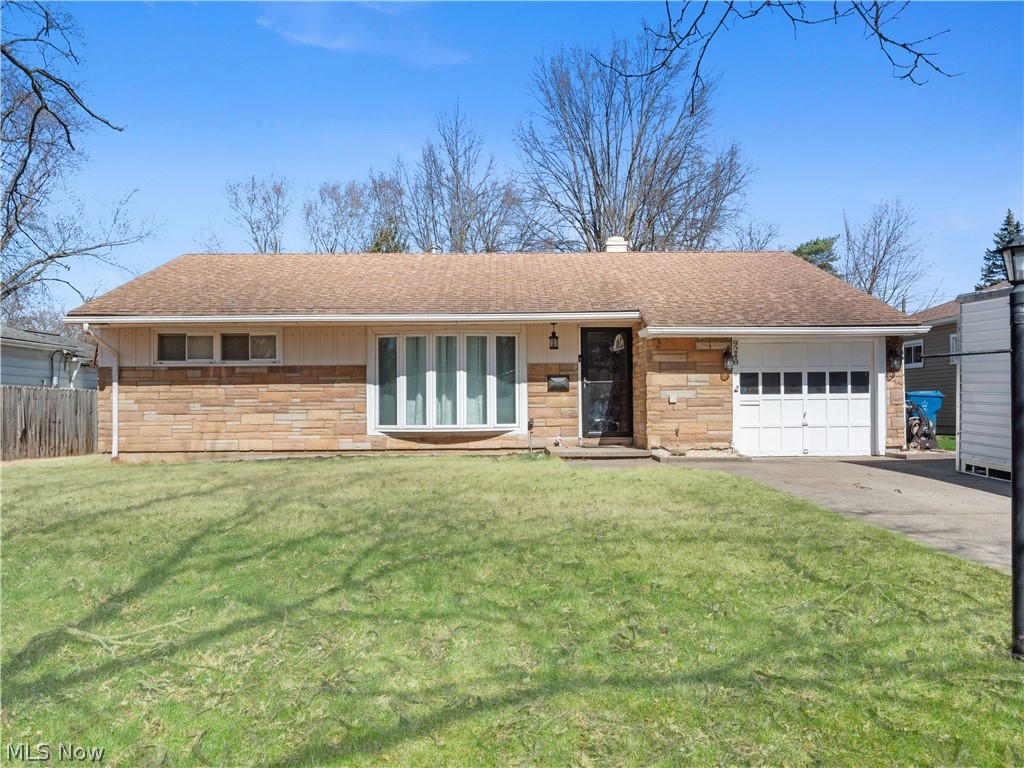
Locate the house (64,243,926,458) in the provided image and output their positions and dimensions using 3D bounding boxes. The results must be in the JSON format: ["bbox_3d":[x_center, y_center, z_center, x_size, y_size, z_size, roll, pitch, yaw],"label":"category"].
[{"bbox_3d":[-0.600,-0.940,16.800,14.800,4.500,10.200,0,0,-1],"label":"house"}]

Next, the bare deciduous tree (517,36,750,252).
[{"bbox_3d":[5.300,-6.980,31.000,10.200,16.400,9.800,0,0,-1],"label":"bare deciduous tree"}]

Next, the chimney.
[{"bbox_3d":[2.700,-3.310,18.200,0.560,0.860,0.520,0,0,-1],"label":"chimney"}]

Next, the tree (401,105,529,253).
[{"bbox_3d":[-2.270,-6.070,34.000,6.200,14.600,6.000,0,0,-1],"label":"tree"}]

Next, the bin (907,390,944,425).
[{"bbox_3d":[7.830,0.680,13.800,0.840,1.100,0.680,0,0,6],"label":"bin"}]

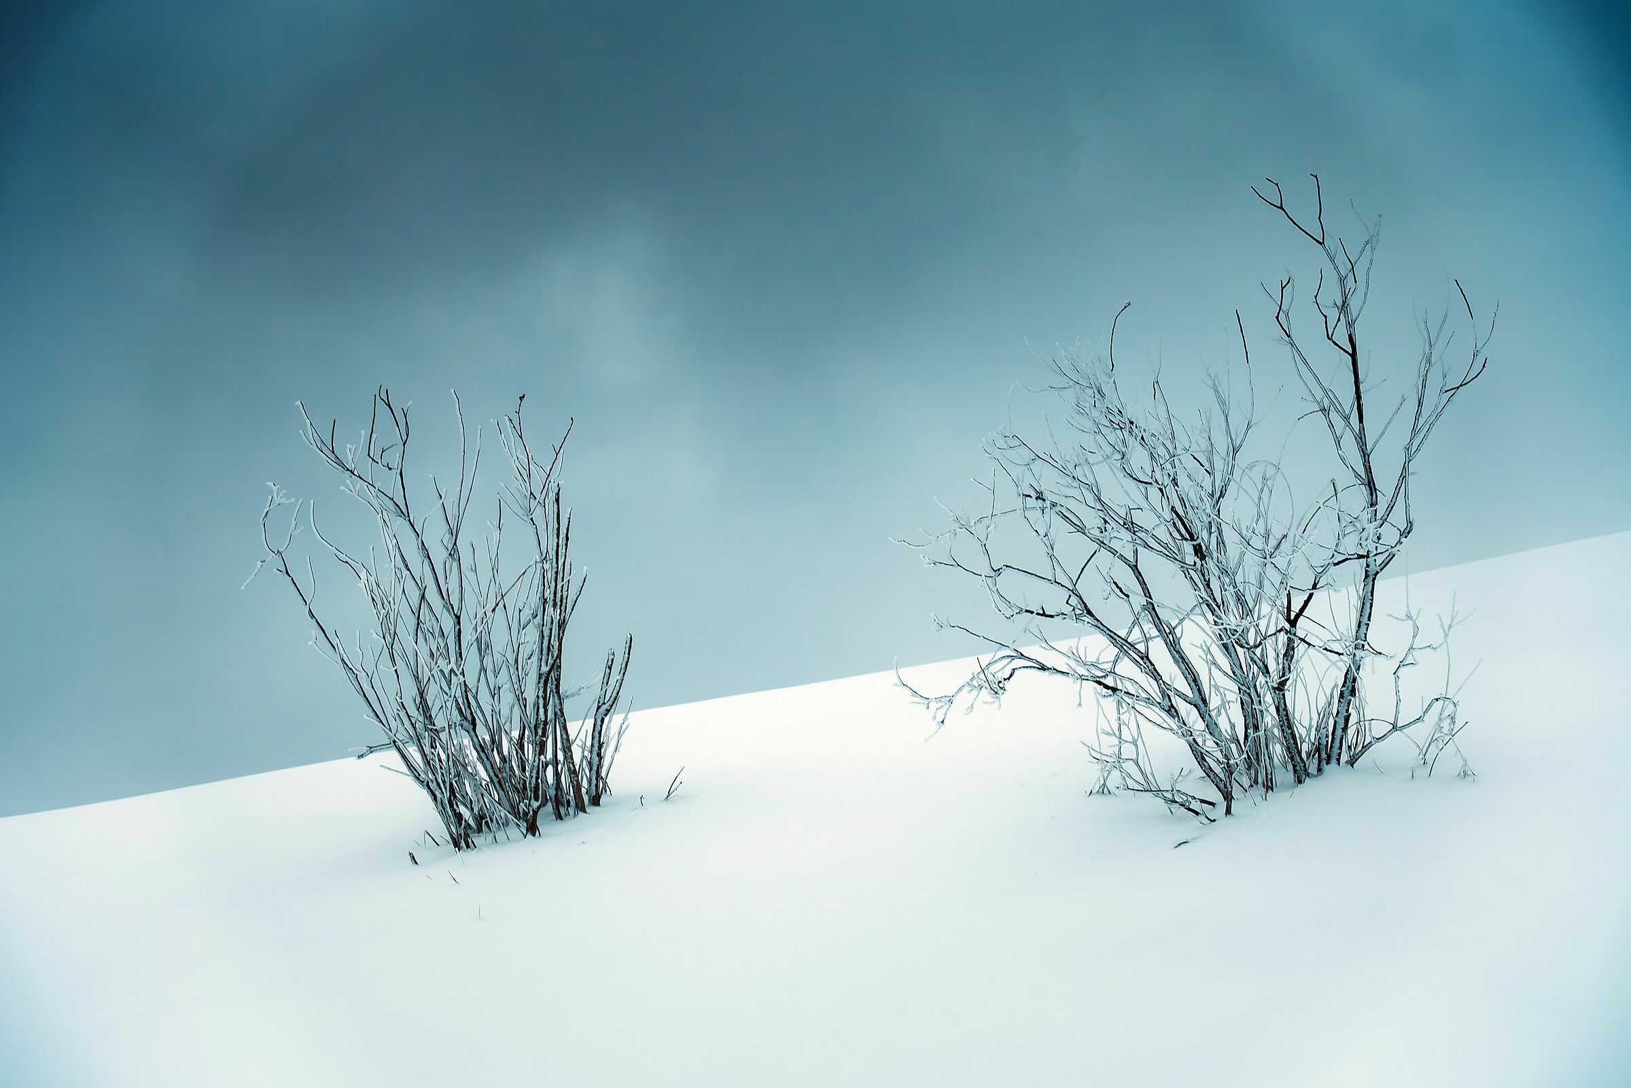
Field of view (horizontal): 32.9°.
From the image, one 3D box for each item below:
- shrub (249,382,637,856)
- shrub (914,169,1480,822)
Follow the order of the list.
[{"bbox_3d":[-1.218,0.241,9.000,1.245,1.495,1.000,0,0,0],"label":"shrub"},{"bbox_3d":[1.273,-0.155,9.200,1.956,2.135,1.600,0,0,0],"label":"shrub"}]

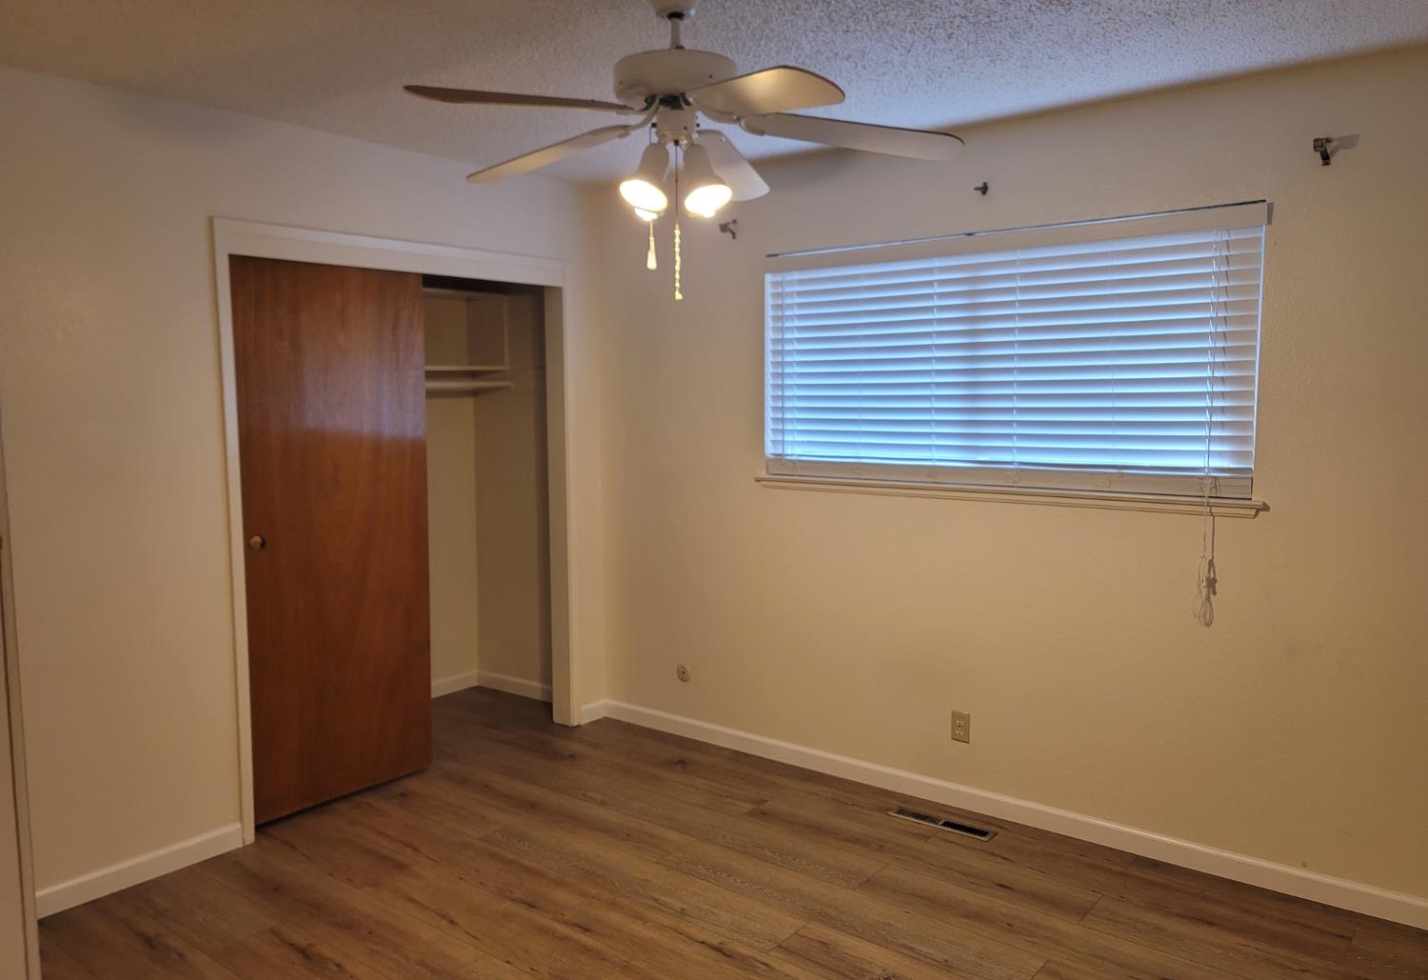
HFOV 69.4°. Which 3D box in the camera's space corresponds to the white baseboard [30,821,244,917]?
[{"bbox_3d":[-1.829,1.208,3.278,0.014,0.083,0.672,4,7,38],"label":"white baseboard"}]

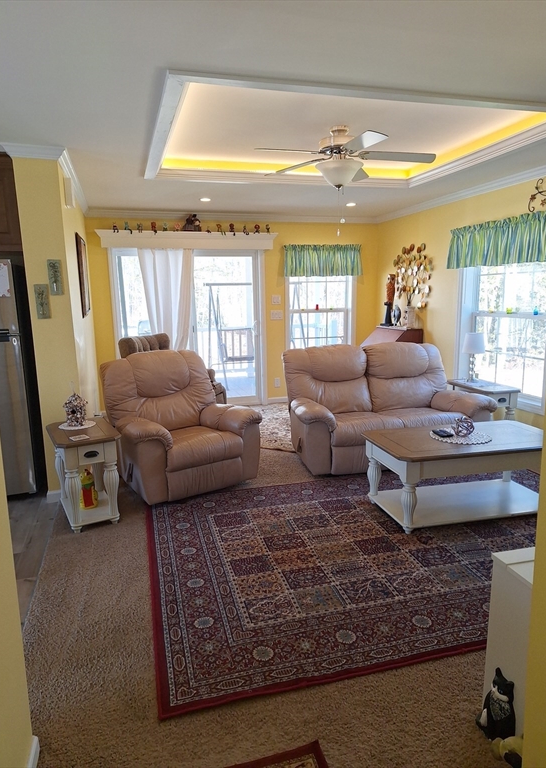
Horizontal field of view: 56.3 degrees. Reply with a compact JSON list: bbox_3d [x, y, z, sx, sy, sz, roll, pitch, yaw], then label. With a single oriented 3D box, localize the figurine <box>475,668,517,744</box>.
[{"bbox_3d":[0.743,1.058,1.682,0.115,0.235,0.125,4,11,26],"label":"figurine"}]

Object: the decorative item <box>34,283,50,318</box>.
[{"bbox_3d":[-1.573,-0.554,3.469,0.088,0.227,0.025,-4,11,-15],"label":"decorative item"}]

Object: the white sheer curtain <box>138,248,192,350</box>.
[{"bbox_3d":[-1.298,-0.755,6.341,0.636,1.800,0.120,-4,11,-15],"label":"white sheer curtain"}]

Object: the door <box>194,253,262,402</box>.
[{"bbox_3d":[-0.571,-0.710,6.643,0.866,1.996,0.070,-4,11,-15],"label":"door"}]

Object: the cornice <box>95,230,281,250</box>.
[{"bbox_3d":[-0.978,-1.711,6.102,2.150,0.200,0.170,-4,11,-16],"label":"cornice"}]

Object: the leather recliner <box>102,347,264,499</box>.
[{"bbox_3d":[-0.748,0.263,4.041,0.960,1.030,0.970,-8,12,-34],"label":"leather recliner"}]

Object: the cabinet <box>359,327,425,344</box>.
[{"bbox_3d":[1.424,-0.187,6.291,0.490,1.030,0.760,-4,11,-16],"label":"cabinet"}]

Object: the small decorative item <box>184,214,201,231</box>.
[{"bbox_3d":[-0.977,-1.961,6.200,0.199,0.178,0.120,-4,11,-15],"label":"small decorative item"}]

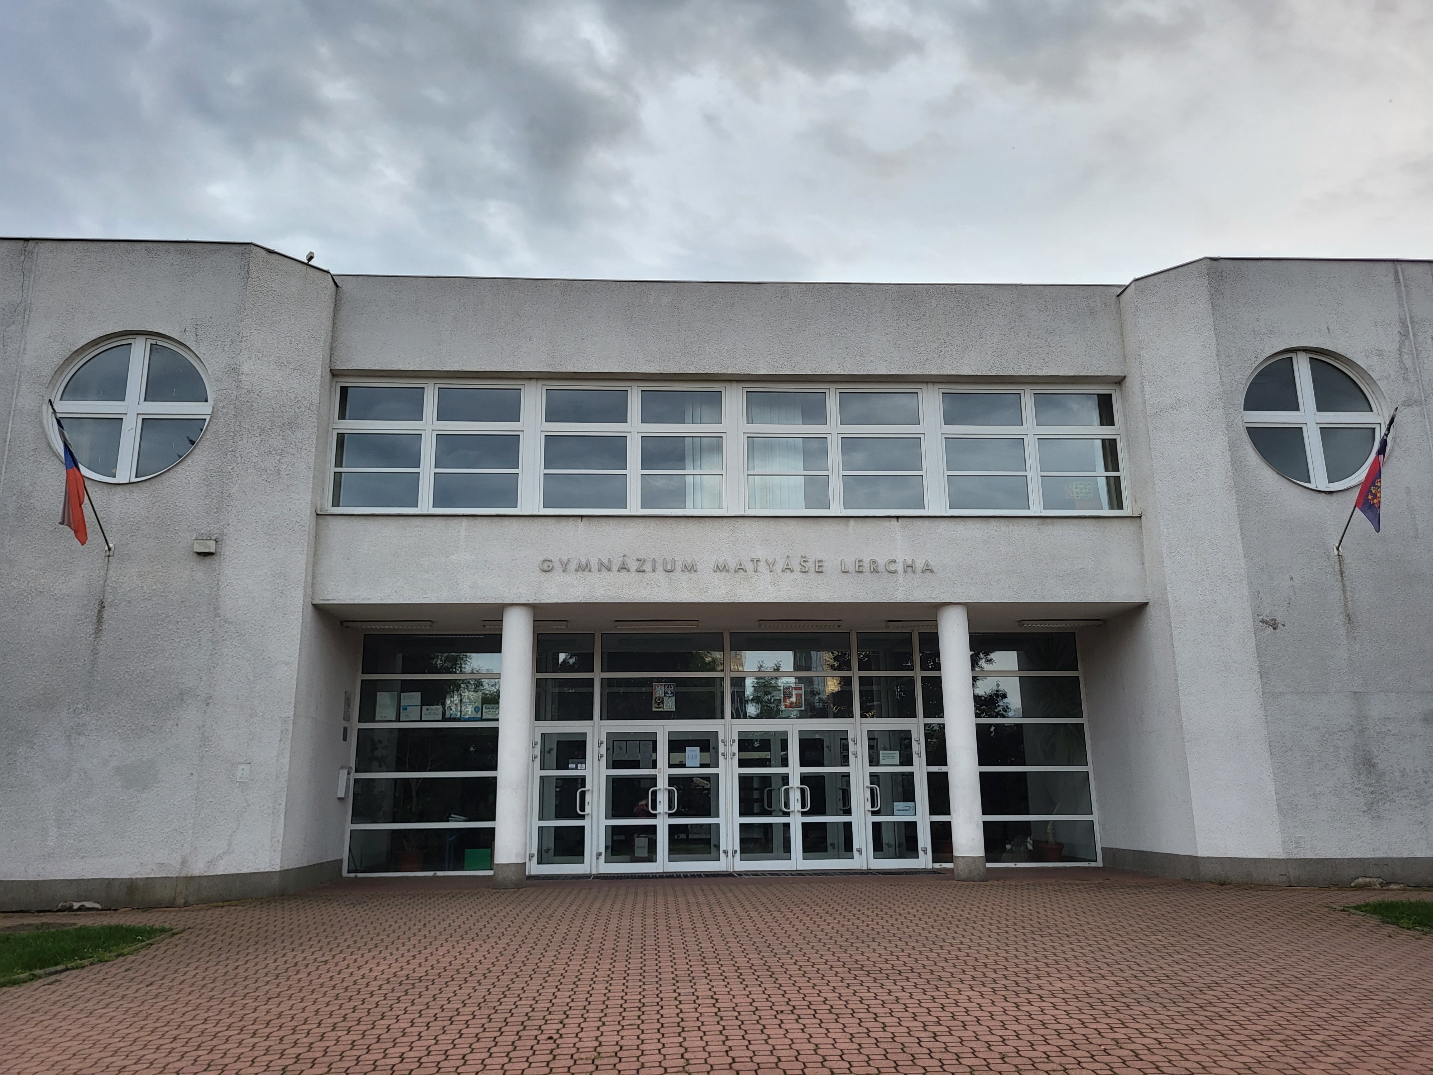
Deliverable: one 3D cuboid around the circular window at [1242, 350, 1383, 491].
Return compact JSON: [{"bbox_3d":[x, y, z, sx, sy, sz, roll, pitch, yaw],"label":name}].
[{"bbox_3d":[7.998,-1.541,14.532,2.050,2.050,0.180,0,-14,-3],"label":"circular window"}]

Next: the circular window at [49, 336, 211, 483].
[{"bbox_3d":[-7.364,-1.587,13.682,2.050,2.050,0.180,0,-14,-3],"label":"circular window"}]

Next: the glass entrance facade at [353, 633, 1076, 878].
[{"bbox_3d":[0.175,3.215,16.435,11.300,3.620,0.200,0,-14,-3],"label":"glass entrance facade"}]

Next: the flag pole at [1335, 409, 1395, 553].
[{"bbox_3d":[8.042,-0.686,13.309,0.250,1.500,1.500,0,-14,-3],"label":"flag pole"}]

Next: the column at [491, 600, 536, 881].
[{"bbox_3d":[-2.695,2.755,14.334,0.400,3.650,0.400,0,-14,-3],"label":"column"}]

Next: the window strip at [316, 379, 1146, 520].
[{"bbox_3d":[0.273,-1.258,15.375,11.330,2.040,0.200,0,-14,-3],"label":"window strip"}]

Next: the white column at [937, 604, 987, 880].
[{"bbox_3d":[3.330,2.758,14.652,0.400,3.650,0.400,0,-14,-3],"label":"white column"}]

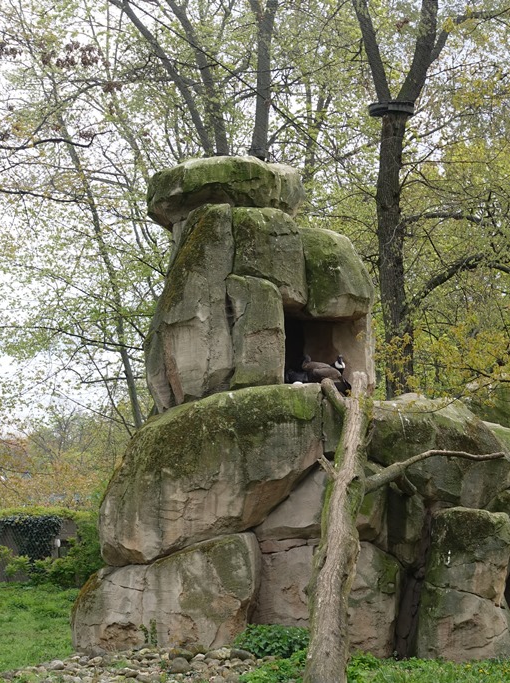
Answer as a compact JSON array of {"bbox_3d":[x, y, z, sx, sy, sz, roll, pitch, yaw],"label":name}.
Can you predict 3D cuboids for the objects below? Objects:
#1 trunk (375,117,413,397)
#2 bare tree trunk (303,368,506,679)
[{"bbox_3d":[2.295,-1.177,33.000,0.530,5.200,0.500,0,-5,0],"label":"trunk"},{"bbox_3d":[1.851,2.358,25.200,2.499,5.237,0.750,9,-44,0],"label":"bare tree trunk"}]

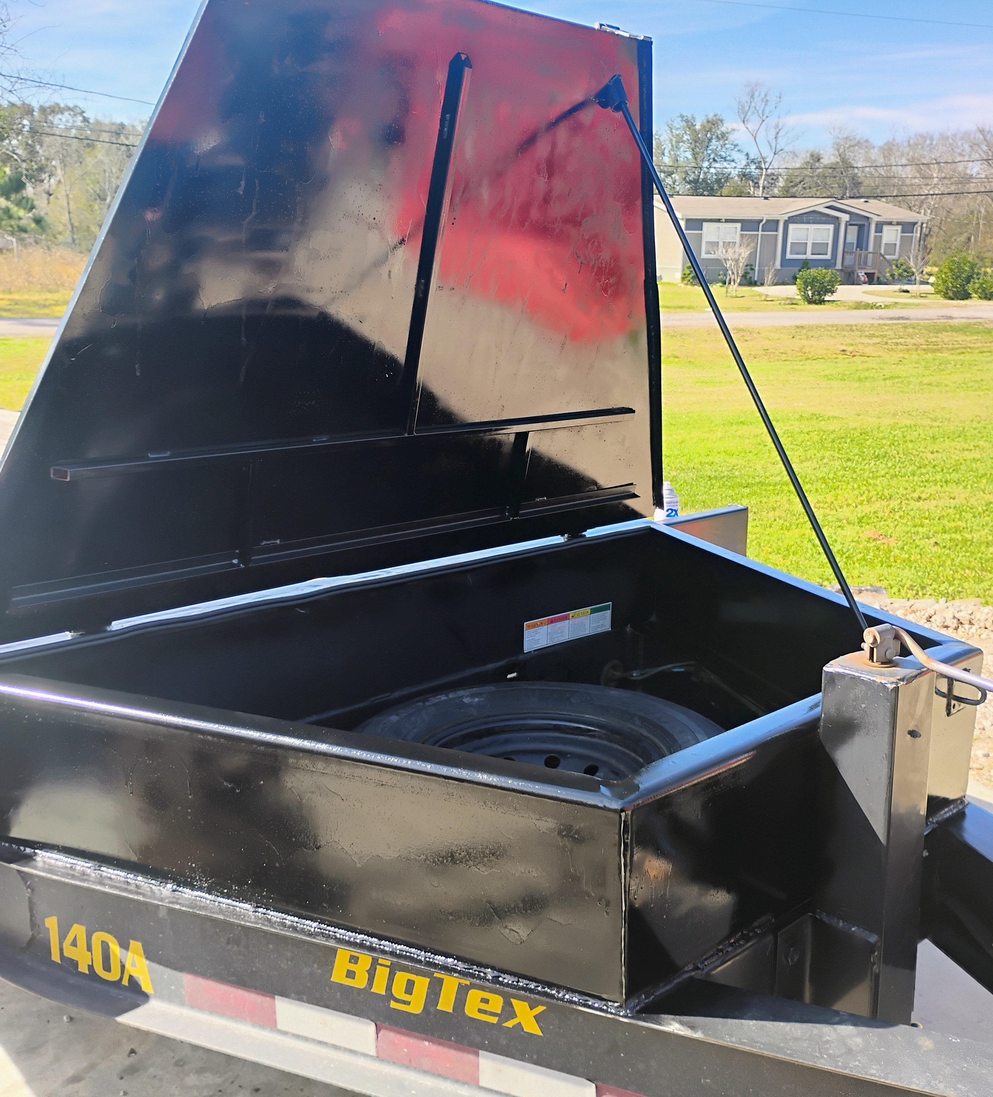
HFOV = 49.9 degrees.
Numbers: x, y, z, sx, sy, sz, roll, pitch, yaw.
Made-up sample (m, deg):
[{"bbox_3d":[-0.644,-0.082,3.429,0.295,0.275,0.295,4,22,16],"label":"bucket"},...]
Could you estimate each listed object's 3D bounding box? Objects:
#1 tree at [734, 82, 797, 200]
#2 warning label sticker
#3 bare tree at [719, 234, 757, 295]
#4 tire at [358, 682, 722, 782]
[{"bbox_3d":[18.000,-24.500,72.000,4.300,12.600,4.200,0,15,0],"label":"tree"},{"bbox_3d":[0.182,0.195,2.655,0.308,0.075,0.004,-12,17,-41],"label":"warning label sticker"},{"bbox_3d":[9.700,-11.400,43.000,1.500,2.400,1.400,0,15,0],"label":"bare tree"},{"bbox_3d":[0.084,0.470,2.035,0.775,0.235,0.775,-12,17,-41],"label":"tire"}]

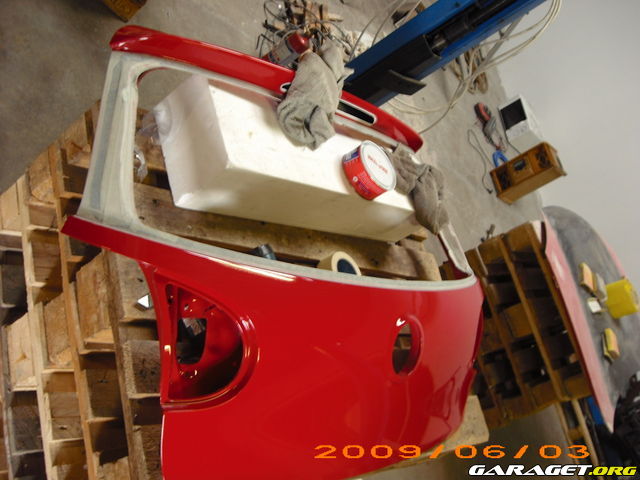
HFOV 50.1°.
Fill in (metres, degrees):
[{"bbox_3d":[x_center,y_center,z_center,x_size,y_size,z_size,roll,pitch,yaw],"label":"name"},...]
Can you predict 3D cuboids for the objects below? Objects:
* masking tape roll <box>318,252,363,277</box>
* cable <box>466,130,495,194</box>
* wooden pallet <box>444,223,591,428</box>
[{"bbox_3d":[0.050,0.093,1.705,0.116,0.050,0.116,12,56,-49],"label":"masking tape roll"},{"bbox_3d":[1.266,-0.597,5.208,0.318,0.030,0.603,17,53,-47],"label":"cable"},{"bbox_3d":[1.209,0.509,3.666,1.200,0.720,0.800,12,56,-49],"label":"wooden pallet"}]

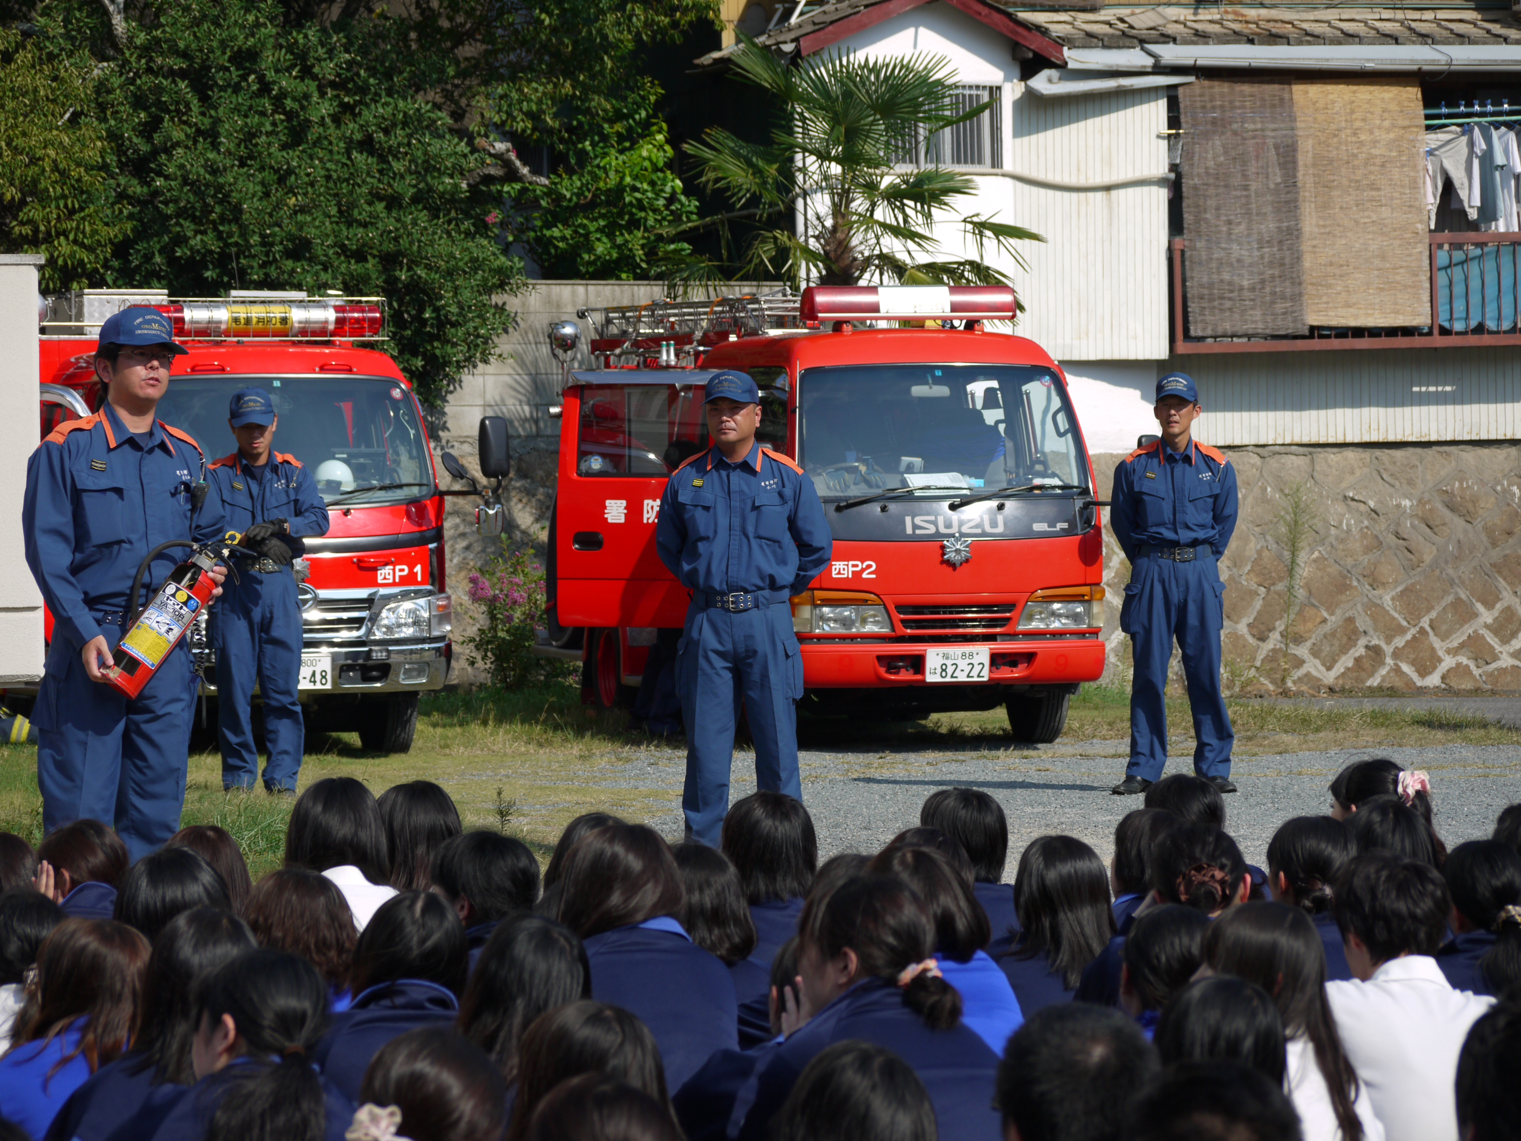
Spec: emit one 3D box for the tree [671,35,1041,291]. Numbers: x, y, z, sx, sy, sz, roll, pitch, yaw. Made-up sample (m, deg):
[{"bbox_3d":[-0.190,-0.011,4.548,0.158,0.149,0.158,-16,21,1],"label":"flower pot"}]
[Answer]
[{"bbox_3d":[0.580,-1.280,40.000,2.300,4.200,2.300,0,1,0],"label":"tree"}]

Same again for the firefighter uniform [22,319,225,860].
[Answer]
[{"bbox_3d":[-1.639,0.204,16.300,0.530,1.730,0.380,0,1,-25],"label":"firefighter uniform"}]

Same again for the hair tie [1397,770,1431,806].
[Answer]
[{"bbox_3d":[1.530,0.507,14.800,0.078,0.080,0.060,0,1,-20],"label":"hair tie"}]

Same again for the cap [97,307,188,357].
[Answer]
[{"bbox_3d":[-1.590,-0.614,16.250,0.180,0.130,0.260,0,1,-34],"label":"cap"}]

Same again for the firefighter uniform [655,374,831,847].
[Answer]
[{"bbox_3d":[-0.060,0.176,22.000,0.600,1.730,0.380,0,1,9],"label":"firefighter uniform"}]

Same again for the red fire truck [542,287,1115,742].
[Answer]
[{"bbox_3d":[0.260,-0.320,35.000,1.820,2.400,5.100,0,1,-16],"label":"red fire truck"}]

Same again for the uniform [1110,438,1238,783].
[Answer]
[{"bbox_3d":[1.754,0.169,26.800,0.550,1.460,0.340,0,1,-2],"label":"uniform"}]

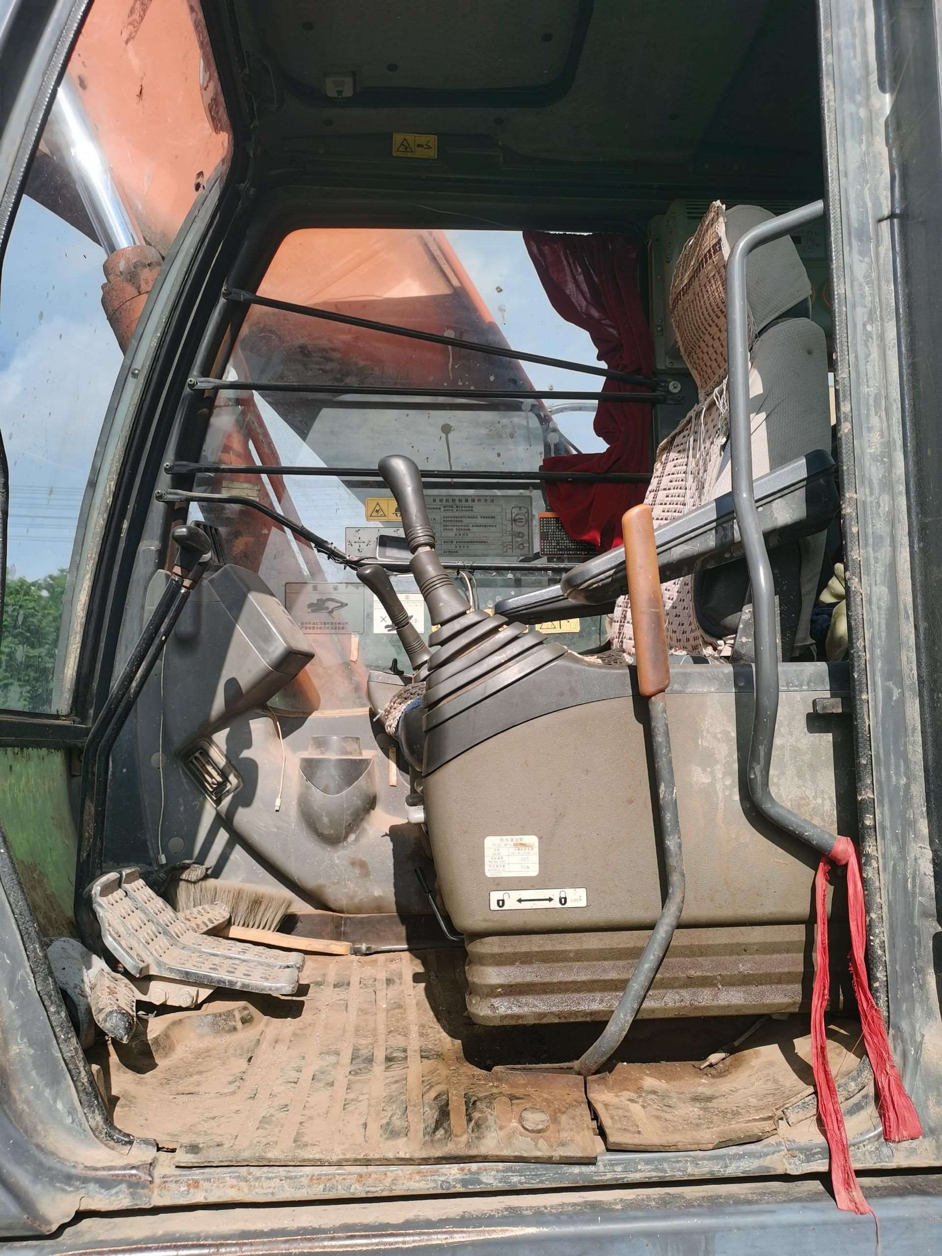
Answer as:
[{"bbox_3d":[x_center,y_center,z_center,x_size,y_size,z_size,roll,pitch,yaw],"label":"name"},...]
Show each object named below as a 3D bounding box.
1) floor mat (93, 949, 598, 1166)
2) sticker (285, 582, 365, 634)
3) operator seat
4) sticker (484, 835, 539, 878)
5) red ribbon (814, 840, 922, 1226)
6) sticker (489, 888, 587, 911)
[{"bbox_3d":[-0.203,0.546,1.378,0.580,0.045,0.880,-1,-5,-5],"label":"floor mat"},{"bbox_3d":[-0.305,-0.041,2.053,0.167,0.104,0.002,-1,-5,-5],"label":"sticker"},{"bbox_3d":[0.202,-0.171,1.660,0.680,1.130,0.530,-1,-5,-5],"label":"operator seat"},{"bbox_3d":[0.052,0.288,1.238,0.068,0.052,0.002,-1,-5,-5],"label":"sticker"},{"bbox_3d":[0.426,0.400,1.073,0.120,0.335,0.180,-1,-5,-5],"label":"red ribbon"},{"bbox_3d":[0.086,0.342,1.237,0.122,0.025,0.002,-1,-5,-5],"label":"sticker"}]

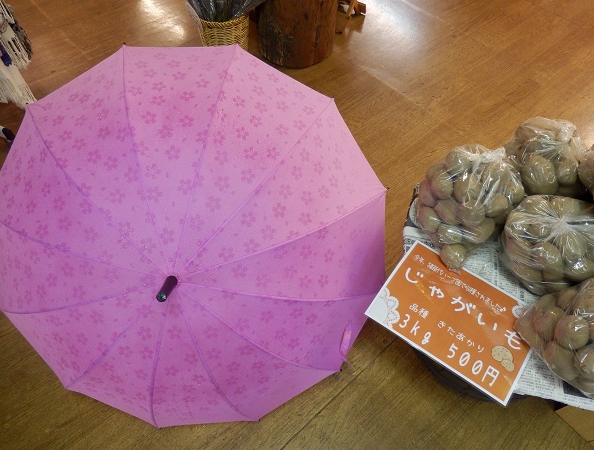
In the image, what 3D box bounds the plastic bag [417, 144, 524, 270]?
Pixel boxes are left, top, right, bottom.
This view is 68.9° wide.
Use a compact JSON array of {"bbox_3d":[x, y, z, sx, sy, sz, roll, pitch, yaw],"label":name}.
[{"bbox_3d":[0.365,-0.052,0.913,0.210,0.200,0.225,3,57,0],"label":"plastic bag"}]

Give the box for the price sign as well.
[{"bbox_3d":[0.323,0.185,0.881,0.297,0.010,0.210,32,64,19],"label":"price sign"}]

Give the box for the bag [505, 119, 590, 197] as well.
[{"bbox_3d":[0.552,-0.132,0.973,0.190,0.200,0.205,3,57,0],"label":"bag"}]

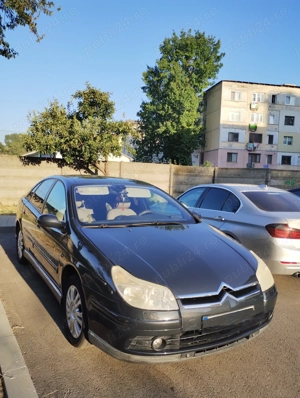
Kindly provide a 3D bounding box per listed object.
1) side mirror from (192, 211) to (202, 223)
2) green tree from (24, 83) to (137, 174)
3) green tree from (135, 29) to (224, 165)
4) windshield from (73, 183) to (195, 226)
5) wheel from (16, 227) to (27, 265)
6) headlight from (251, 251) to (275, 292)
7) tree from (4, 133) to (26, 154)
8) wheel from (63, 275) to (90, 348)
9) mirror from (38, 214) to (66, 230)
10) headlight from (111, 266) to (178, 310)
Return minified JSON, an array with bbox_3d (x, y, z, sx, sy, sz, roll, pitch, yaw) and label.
[{"bbox_3d":[0.601,0.242,4.116,0.250,0.160,0.140,1,5,-31],"label":"side mirror"},{"bbox_3d":[-2.342,-1.741,11.157,3.800,4.482,3.500,3,4,0],"label":"green tree"},{"bbox_3d":[2.562,-7.614,28.505,7.600,14.429,7.200,3,4,0],"label":"green tree"},{"bbox_3d":[-0.217,0.042,3.692,1.430,0.150,0.977,1,29,-31],"label":"windshield"},{"bbox_3d":[-1.986,0.727,5.140,0.210,0.640,0.640,1,5,-31],"label":"wheel"},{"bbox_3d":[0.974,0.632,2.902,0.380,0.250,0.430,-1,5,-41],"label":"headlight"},{"bbox_3d":[-19.890,-6.383,48.247,5.000,7.055,5.000,3,4,0],"label":"tree"},{"bbox_3d":[-0.573,0.965,2.792,0.210,0.640,0.640,1,5,-31],"label":"wheel"},{"bbox_3d":[-0.970,0.226,3.157,0.250,0.160,0.140,1,5,-31],"label":"mirror"},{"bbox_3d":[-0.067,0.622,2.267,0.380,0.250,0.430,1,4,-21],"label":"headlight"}]

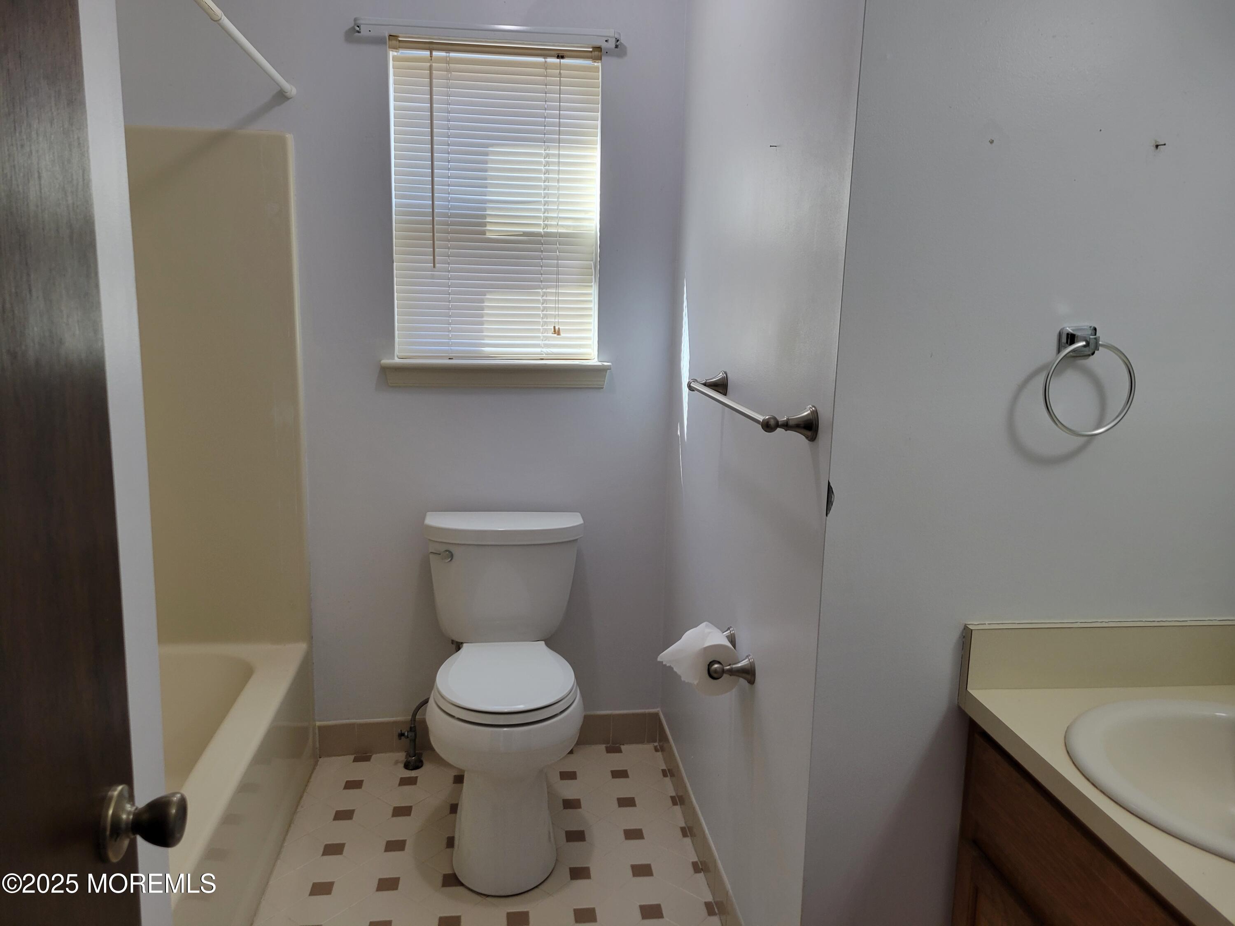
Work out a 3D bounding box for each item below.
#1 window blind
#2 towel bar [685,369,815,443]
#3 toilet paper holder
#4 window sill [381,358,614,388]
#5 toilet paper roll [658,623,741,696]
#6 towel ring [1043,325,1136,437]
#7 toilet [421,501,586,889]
[{"bbox_3d":[-0.334,-0.711,2.562,0.563,0.845,0.045,0,11,-7],"label":"window blind"},{"bbox_3d":[0.237,-0.119,1.794,0.086,0.057,0.662,0,11,-8],"label":"towel bar"},{"bbox_3d":[0.219,0.400,1.933,0.087,0.058,0.208,0,11,-8],"label":"toilet paper holder"},{"bbox_3d":[-0.337,-0.250,2.632,0.645,0.078,0.085,0,11,-7],"label":"window sill"},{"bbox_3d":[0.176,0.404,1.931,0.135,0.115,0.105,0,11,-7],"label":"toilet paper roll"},{"bbox_3d":[0.715,-0.124,1.415,0.152,0.168,0.062,0,11,-7],"label":"towel ring"},{"bbox_3d":[-0.296,0.579,2.422,0.444,0.758,0.710,0,11,-7],"label":"toilet"}]

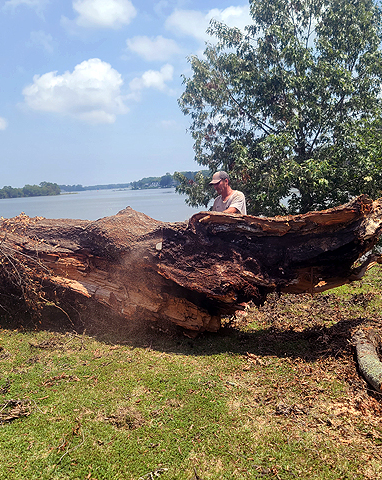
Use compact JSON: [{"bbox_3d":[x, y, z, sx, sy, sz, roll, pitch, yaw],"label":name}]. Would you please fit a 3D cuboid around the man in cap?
[{"bbox_3d":[0.450,0.010,5.750,0.550,1.700,0.500,4,9,43],"label":"man in cap"}]

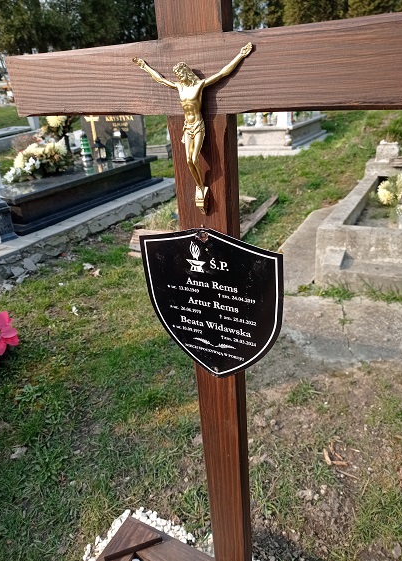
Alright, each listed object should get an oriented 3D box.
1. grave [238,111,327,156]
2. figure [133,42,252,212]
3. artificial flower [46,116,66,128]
[{"bbox_3d":[1.410,-2.707,7.589,1.000,0.720,2.100,10,29,27],"label":"grave"},{"bbox_3d":[-0.015,-0.195,0.630,0.171,0.234,0.040,9,34,22],"label":"figure"},{"bbox_3d":[-1.450,-1.630,4.550,0.175,0.155,0.170,-4,25,-2],"label":"artificial flower"}]

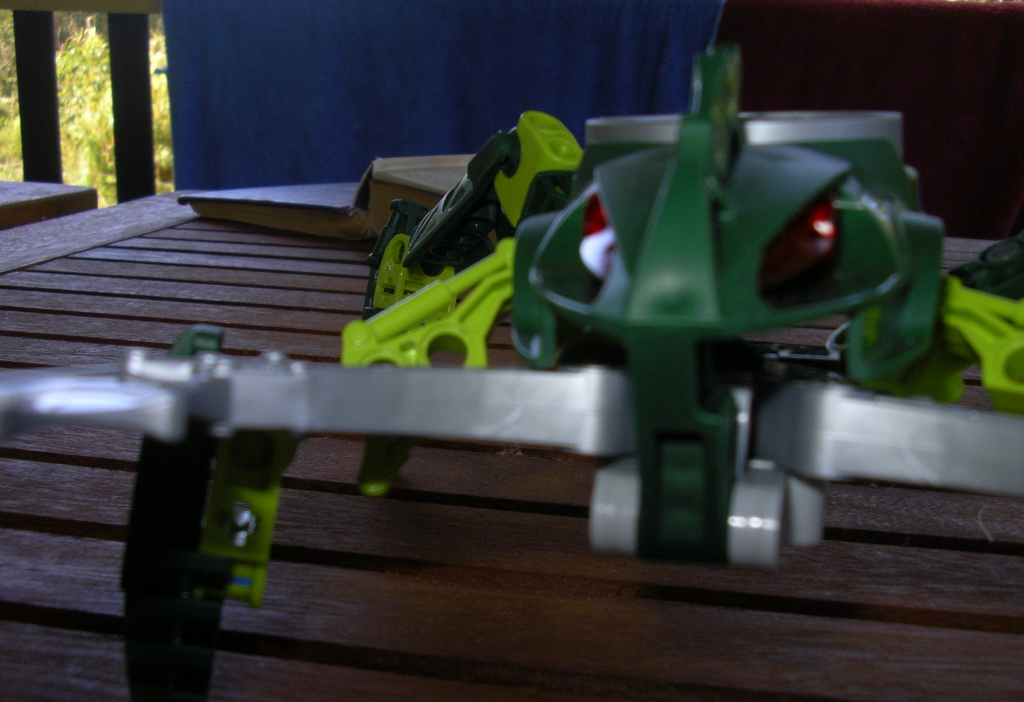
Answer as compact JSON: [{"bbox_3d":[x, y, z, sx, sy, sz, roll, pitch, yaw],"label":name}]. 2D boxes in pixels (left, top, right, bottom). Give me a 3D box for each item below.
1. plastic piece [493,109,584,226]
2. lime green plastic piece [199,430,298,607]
[{"bbox_3d":[0.006,-0.037,0.257,0.019,0.021,0.014,6,12,14],"label":"plastic piece"},{"bbox_3d":[-0.031,0.019,0.154,0.011,0.022,0.013,9,13,-8],"label":"lime green plastic piece"}]

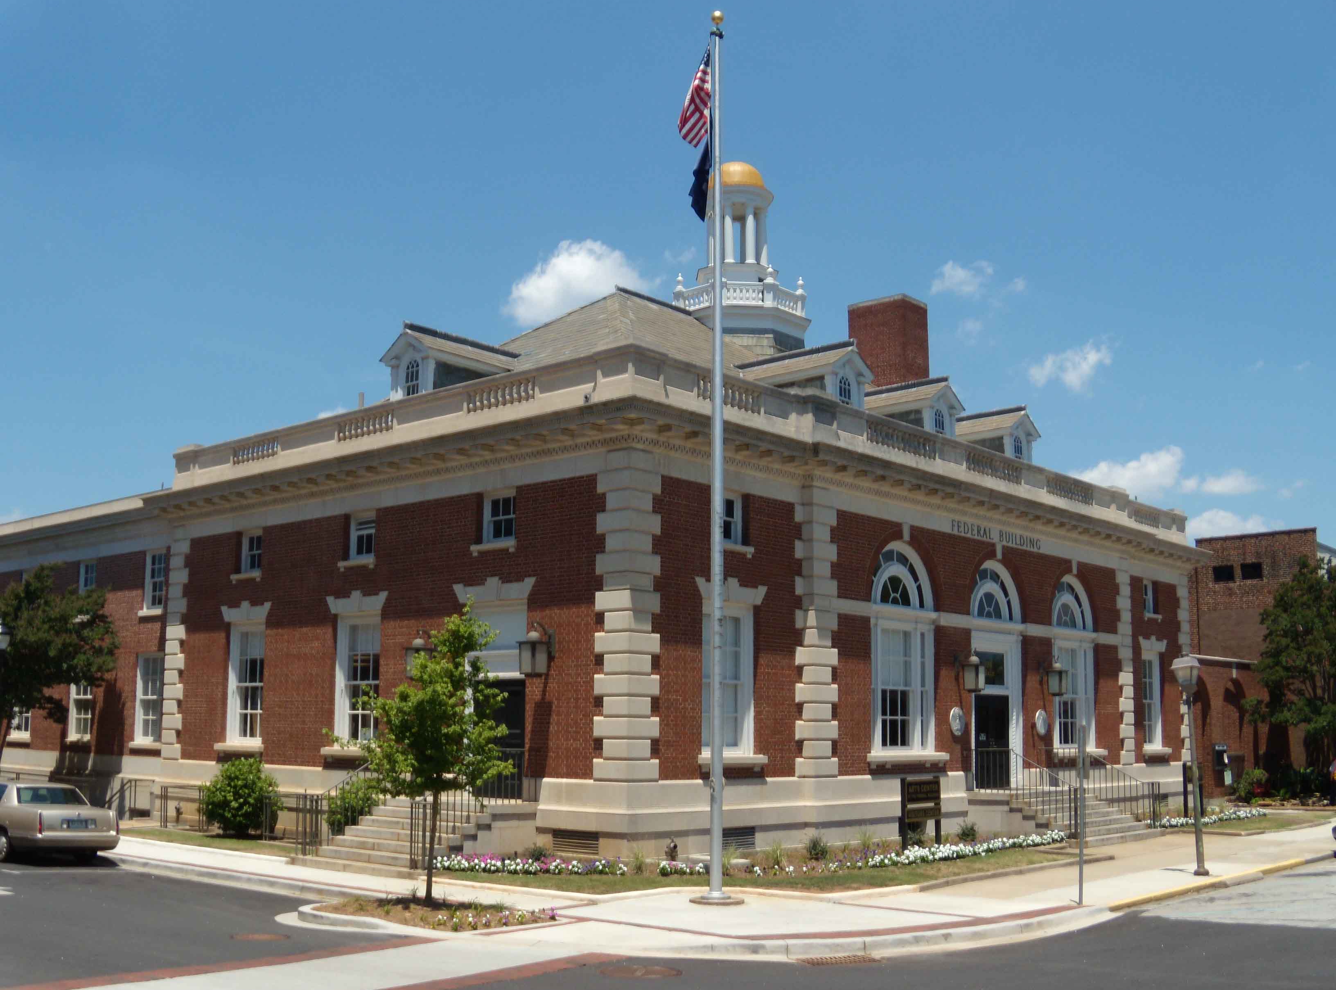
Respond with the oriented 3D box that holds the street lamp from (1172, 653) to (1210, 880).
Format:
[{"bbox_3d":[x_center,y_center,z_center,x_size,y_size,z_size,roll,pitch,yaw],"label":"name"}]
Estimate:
[{"bbox_3d":[8.614,4.380,22.805,0.430,3.650,0.430,-8,-13,41],"label":"street lamp"}]

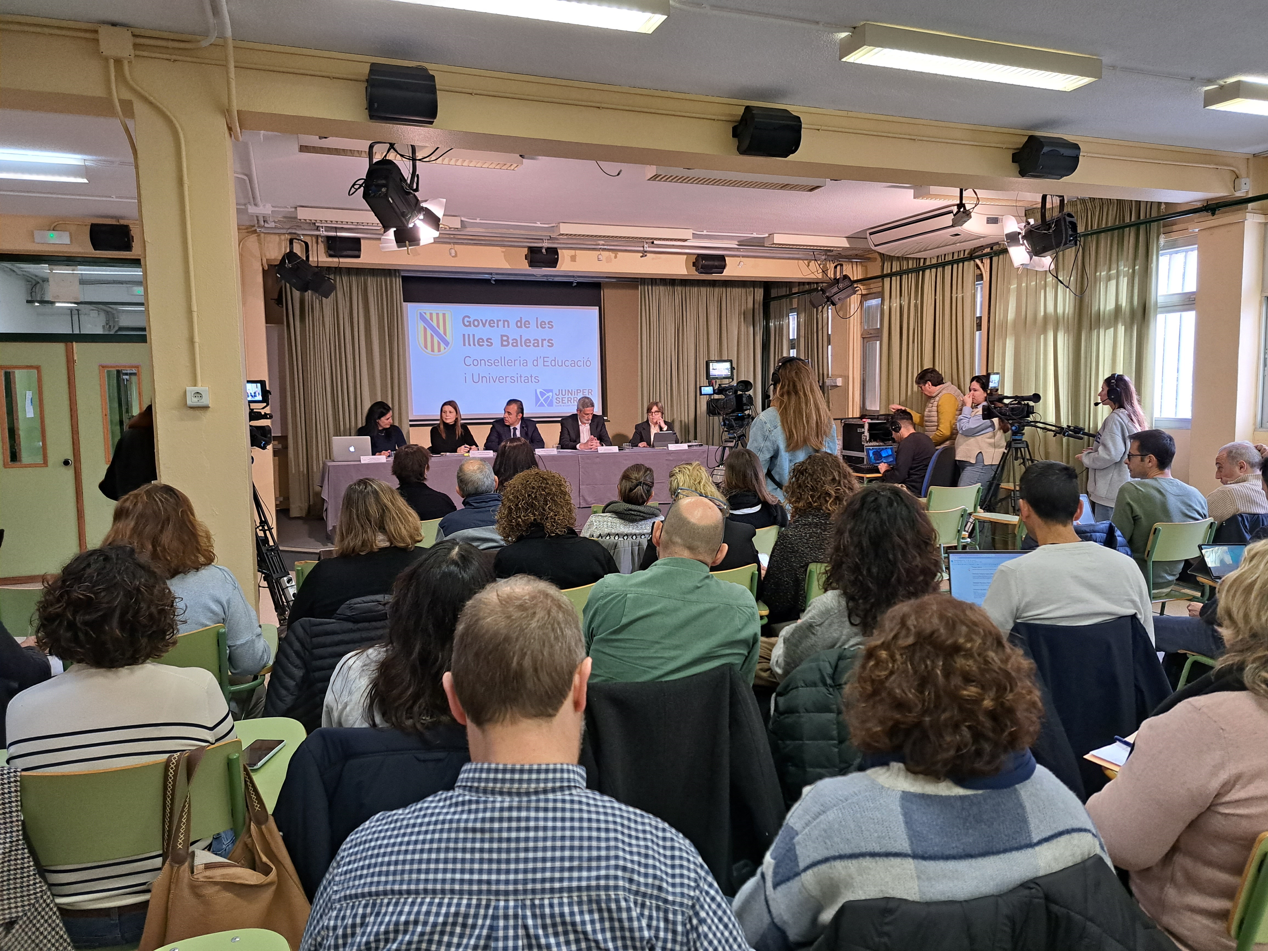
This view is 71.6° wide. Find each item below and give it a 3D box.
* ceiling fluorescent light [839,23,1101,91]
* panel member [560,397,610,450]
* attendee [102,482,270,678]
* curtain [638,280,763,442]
[{"bbox_3d":[1.510,-1.842,3.895,1.257,0.089,0.178,-3,5,-20],"label":"ceiling fluorescent light"},{"bbox_3d":[-0.461,-0.182,9.228,0.550,1.284,0.700,-3,6,-21],"label":"panel member"},{"bbox_3d":[-1.563,0.630,3.053,0.520,1.250,0.820,-3,5,-20],"label":"attendee"},{"bbox_3d":[0.865,-1.138,11.393,1.753,2.719,0.158,-3,6,-20],"label":"curtain"}]

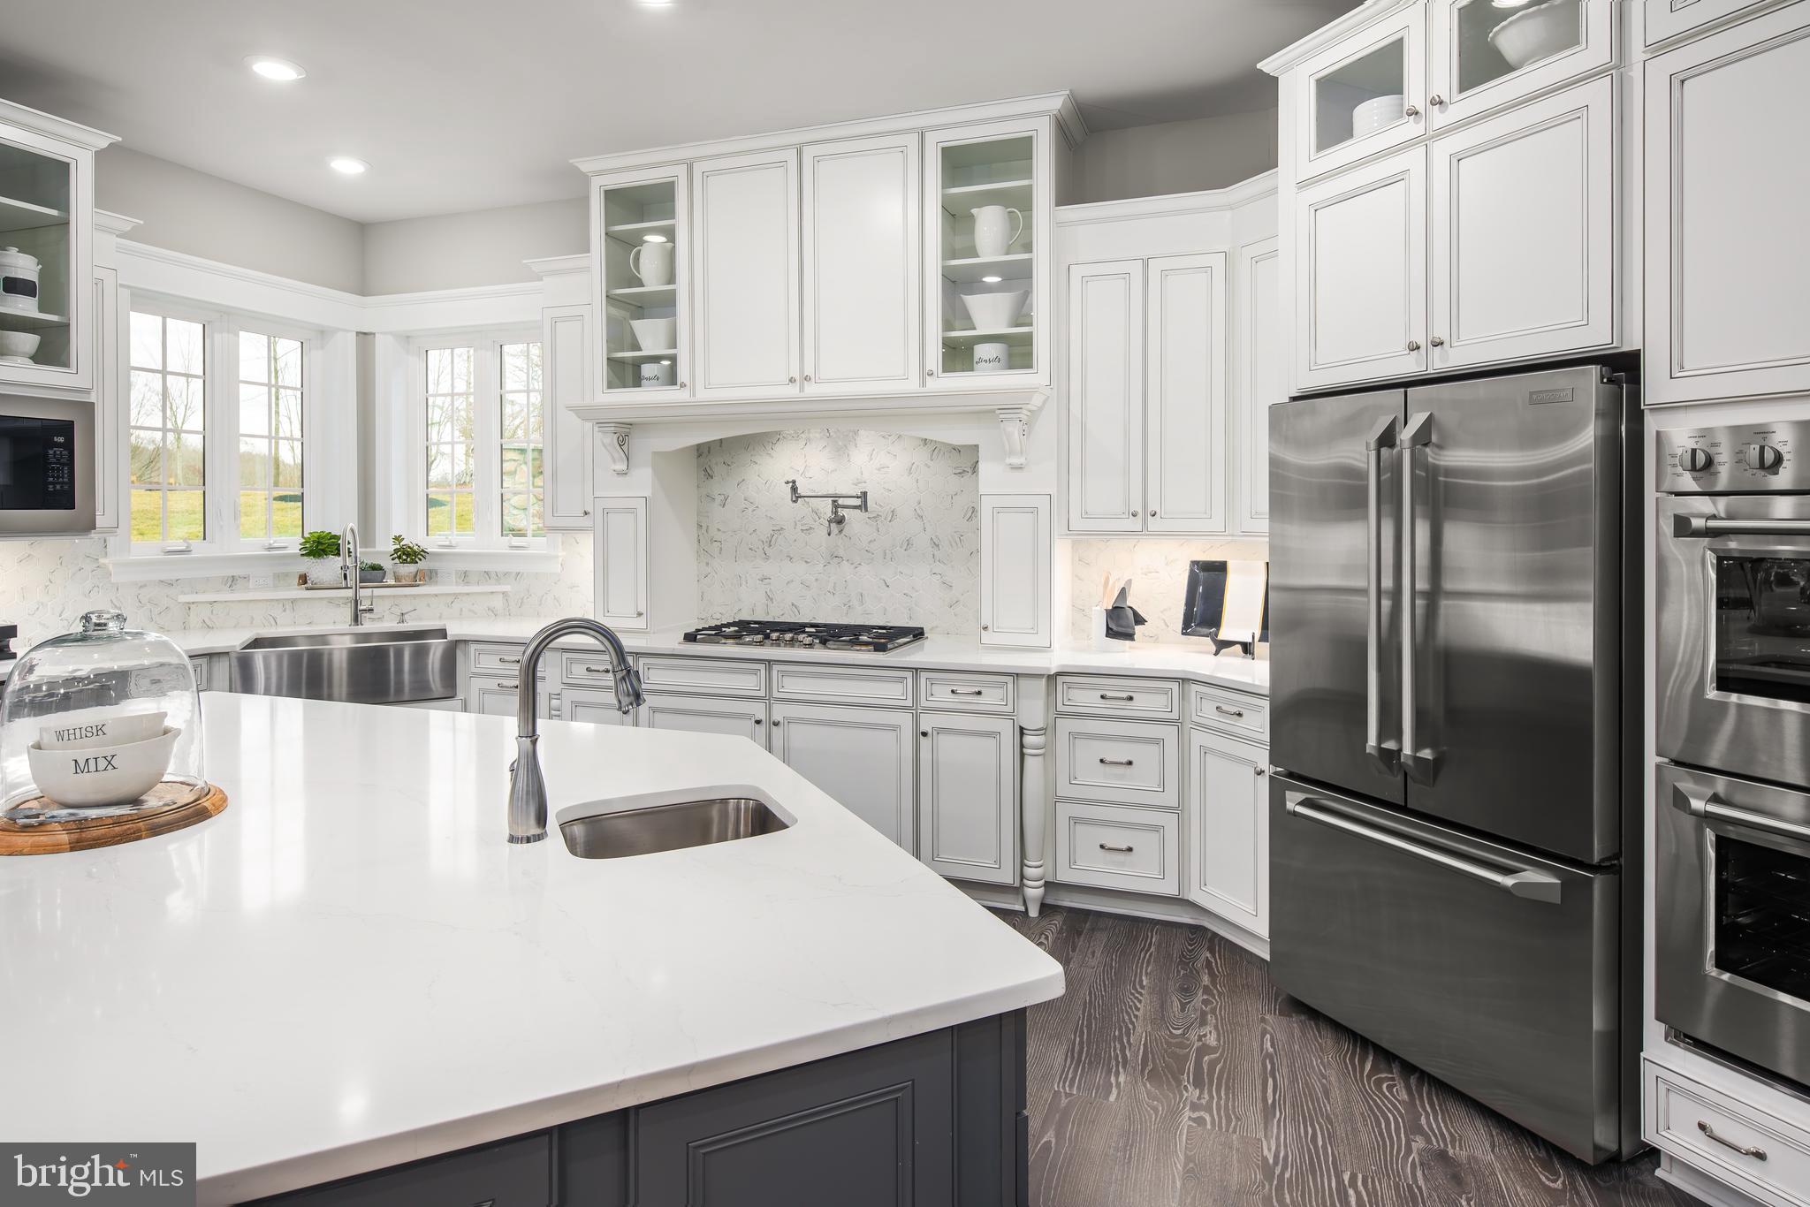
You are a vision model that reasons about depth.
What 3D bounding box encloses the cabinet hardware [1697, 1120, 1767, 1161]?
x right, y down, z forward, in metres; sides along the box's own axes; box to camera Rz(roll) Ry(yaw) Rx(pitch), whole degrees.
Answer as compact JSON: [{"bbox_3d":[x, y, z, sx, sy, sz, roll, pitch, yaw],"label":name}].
[{"bbox_3d":[1.663,1.087,1.931,0.030,0.021,0.118,-2,3,-27],"label":"cabinet hardware"}]

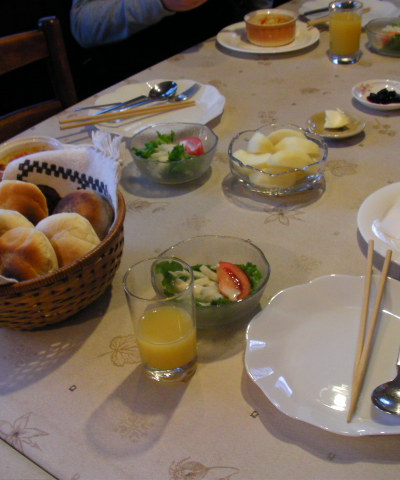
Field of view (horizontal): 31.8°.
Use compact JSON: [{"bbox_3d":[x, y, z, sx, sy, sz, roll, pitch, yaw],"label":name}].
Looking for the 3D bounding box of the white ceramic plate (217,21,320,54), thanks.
[{"bbox_3d":[0.142,-0.420,1.460,0.218,0.020,0.218,1,35,0],"label":"white ceramic plate"}]

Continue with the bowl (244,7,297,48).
[{"bbox_3d":[0.148,-0.437,1.451,0.104,0.046,0.104,-3,36,2],"label":"bowl"}]

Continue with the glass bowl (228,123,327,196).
[{"bbox_3d":[0.107,-0.109,0.990,0.137,0.048,0.137,1,35,0],"label":"glass bowl"}]

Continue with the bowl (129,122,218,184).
[{"bbox_3d":[-0.037,-0.130,1.066,0.131,0.046,0.131,-3,36,2],"label":"bowl"}]

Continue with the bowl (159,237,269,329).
[{"bbox_3d":[0.013,0.051,0.808,0.133,0.046,0.133,-3,36,2],"label":"bowl"}]

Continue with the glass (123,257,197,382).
[{"bbox_3d":[-0.035,0.084,0.708,0.067,0.115,0.067,-5,36,0],"label":"glass"}]

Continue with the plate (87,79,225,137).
[{"bbox_3d":[-0.071,-0.218,1.166,0.227,0.020,0.227,1,35,0],"label":"plate"}]

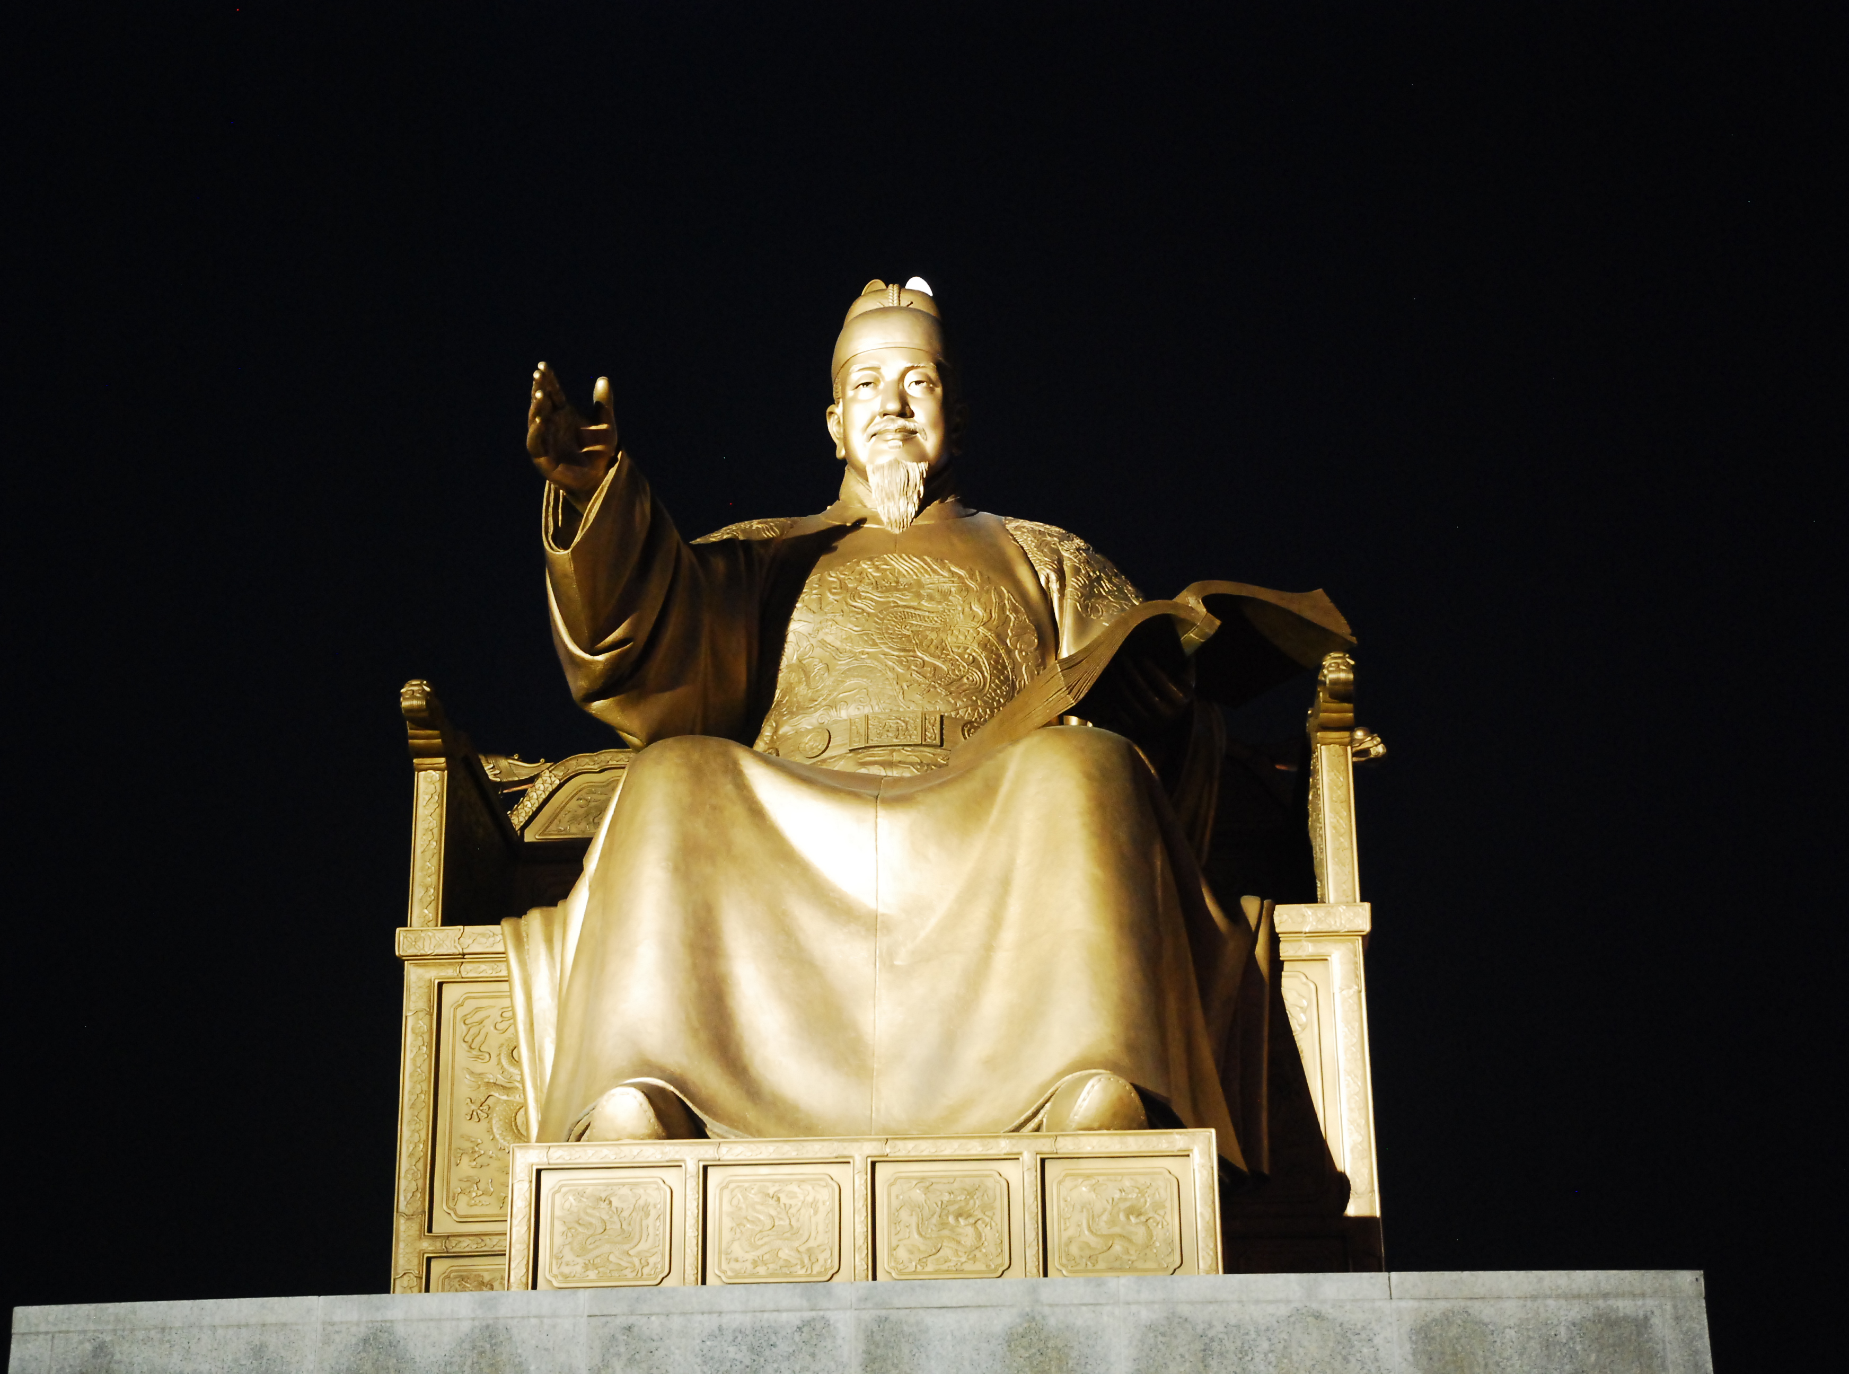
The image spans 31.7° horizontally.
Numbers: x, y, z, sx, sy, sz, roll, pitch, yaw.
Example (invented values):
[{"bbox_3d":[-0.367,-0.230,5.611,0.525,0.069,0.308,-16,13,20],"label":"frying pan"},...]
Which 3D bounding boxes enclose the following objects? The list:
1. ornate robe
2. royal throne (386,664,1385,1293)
[{"bbox_3d":[-0.163,0.694,15.570,3.550,3.800,2.700,-2,-20,3],"label":"ornate robe"},{"bbox_3d":[-0.169,1.505,15.457,4.760,3.600,3.550,-2,-20,3],"label":"royal throne"}]

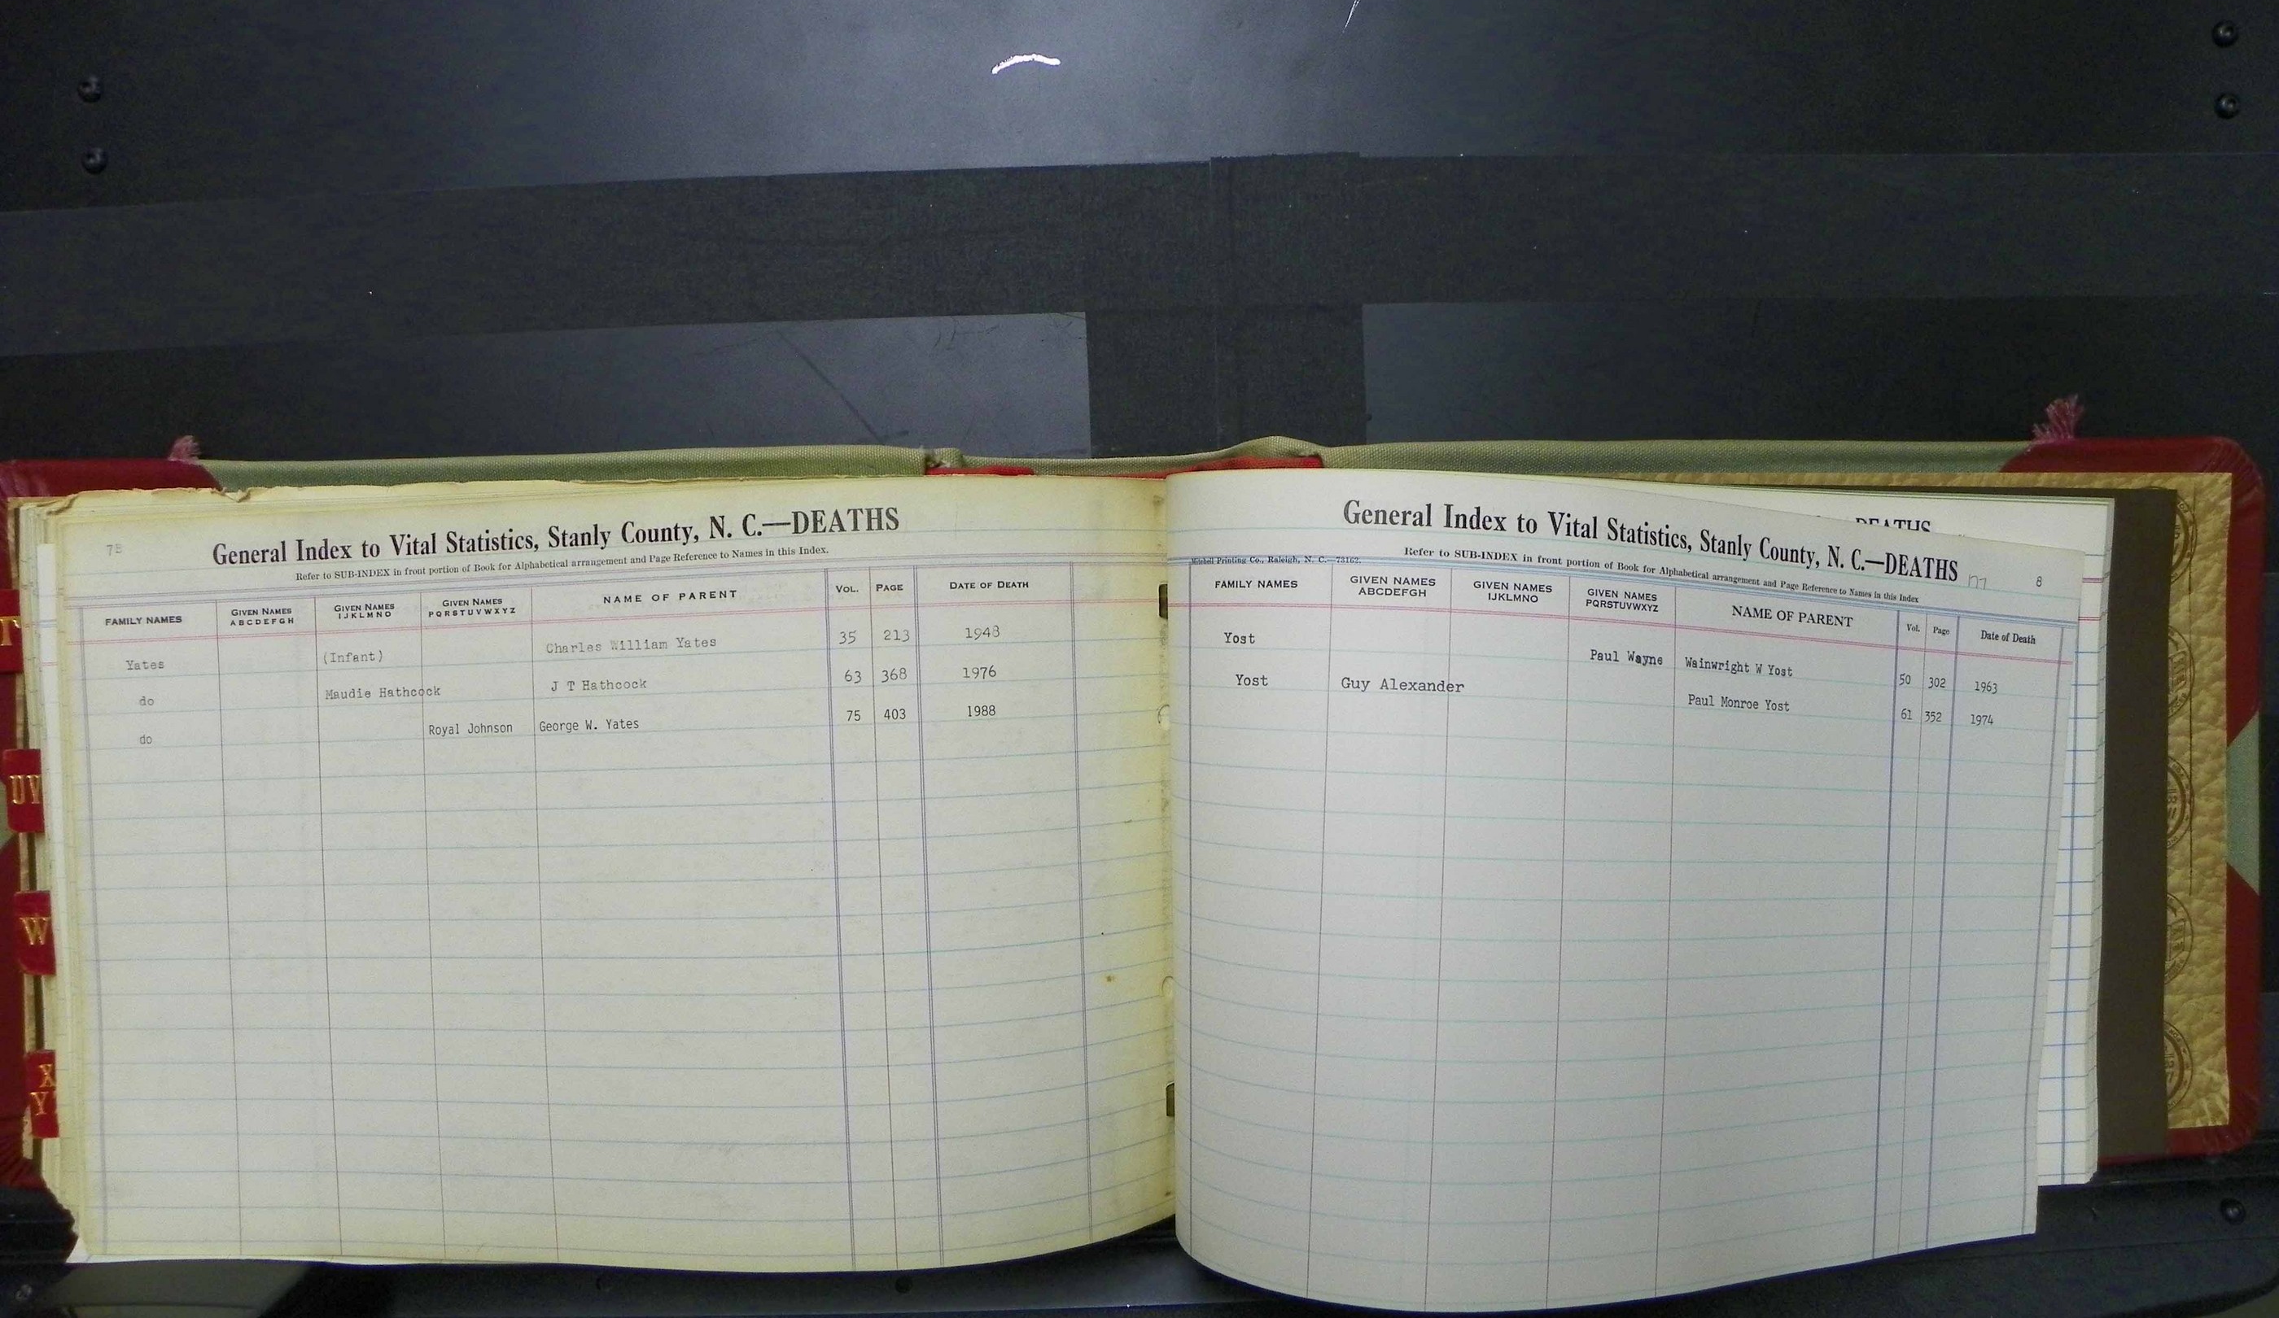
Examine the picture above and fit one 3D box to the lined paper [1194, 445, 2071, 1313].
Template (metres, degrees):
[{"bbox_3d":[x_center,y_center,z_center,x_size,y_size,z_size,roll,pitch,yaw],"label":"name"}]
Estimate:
[{"bbox_3d":[0.163,0.070,0.500,0.306,0.048,0.232,1,92,-16],"label":"lined paper"}]

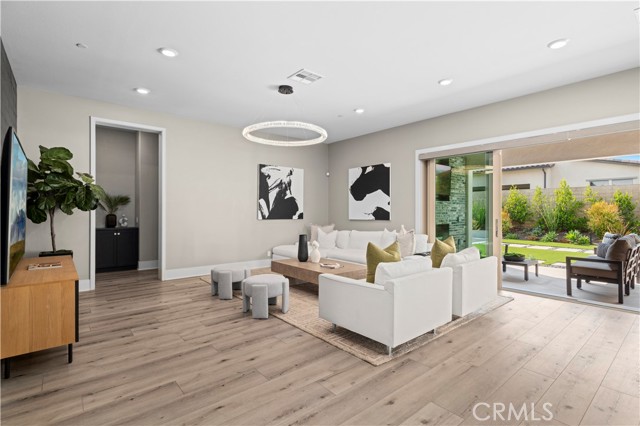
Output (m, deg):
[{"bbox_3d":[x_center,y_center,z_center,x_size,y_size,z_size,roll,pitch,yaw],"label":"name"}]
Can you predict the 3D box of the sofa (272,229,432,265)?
[{"bbox_3d":[0.556,0.802,6.064,1.728,0.845,3.008,0,1,-39],"label":"sofa"}]

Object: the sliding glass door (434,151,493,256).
[{"bbox_3d":[2.535,0.088,5.379,0.100,2.304,1.242,0,1,-39],"label":"sliding glass door"}]

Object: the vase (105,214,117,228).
[{"bbox_3d":[-4.368,0.172,6.329,0.195,0.280,0.195,0,1,-39],"label":"vase"}]

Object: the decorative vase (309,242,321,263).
[{"bbox_3d":[-0.070,0.670,5.179,0.165,0.374,0.141,0,1,-39],"label":"decorative vase"}]

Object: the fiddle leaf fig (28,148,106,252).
[{"bbox_3d":[-3.458,0.163,4.070,0.934,2.125,0.973,0,1,-39],"label":"fiddle leaf fig"}]

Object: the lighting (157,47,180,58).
[{"bbox_3d":[-1.642,-1.733,3.297,0.190,0.030,0.190,0,1,-39],"label":"lighting"}]

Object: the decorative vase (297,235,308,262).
[{"bbox_3d":[-0.285,0.617,5.246,0.177,0.472,0.177,0,1,-39],"label":"decorative vase"}]

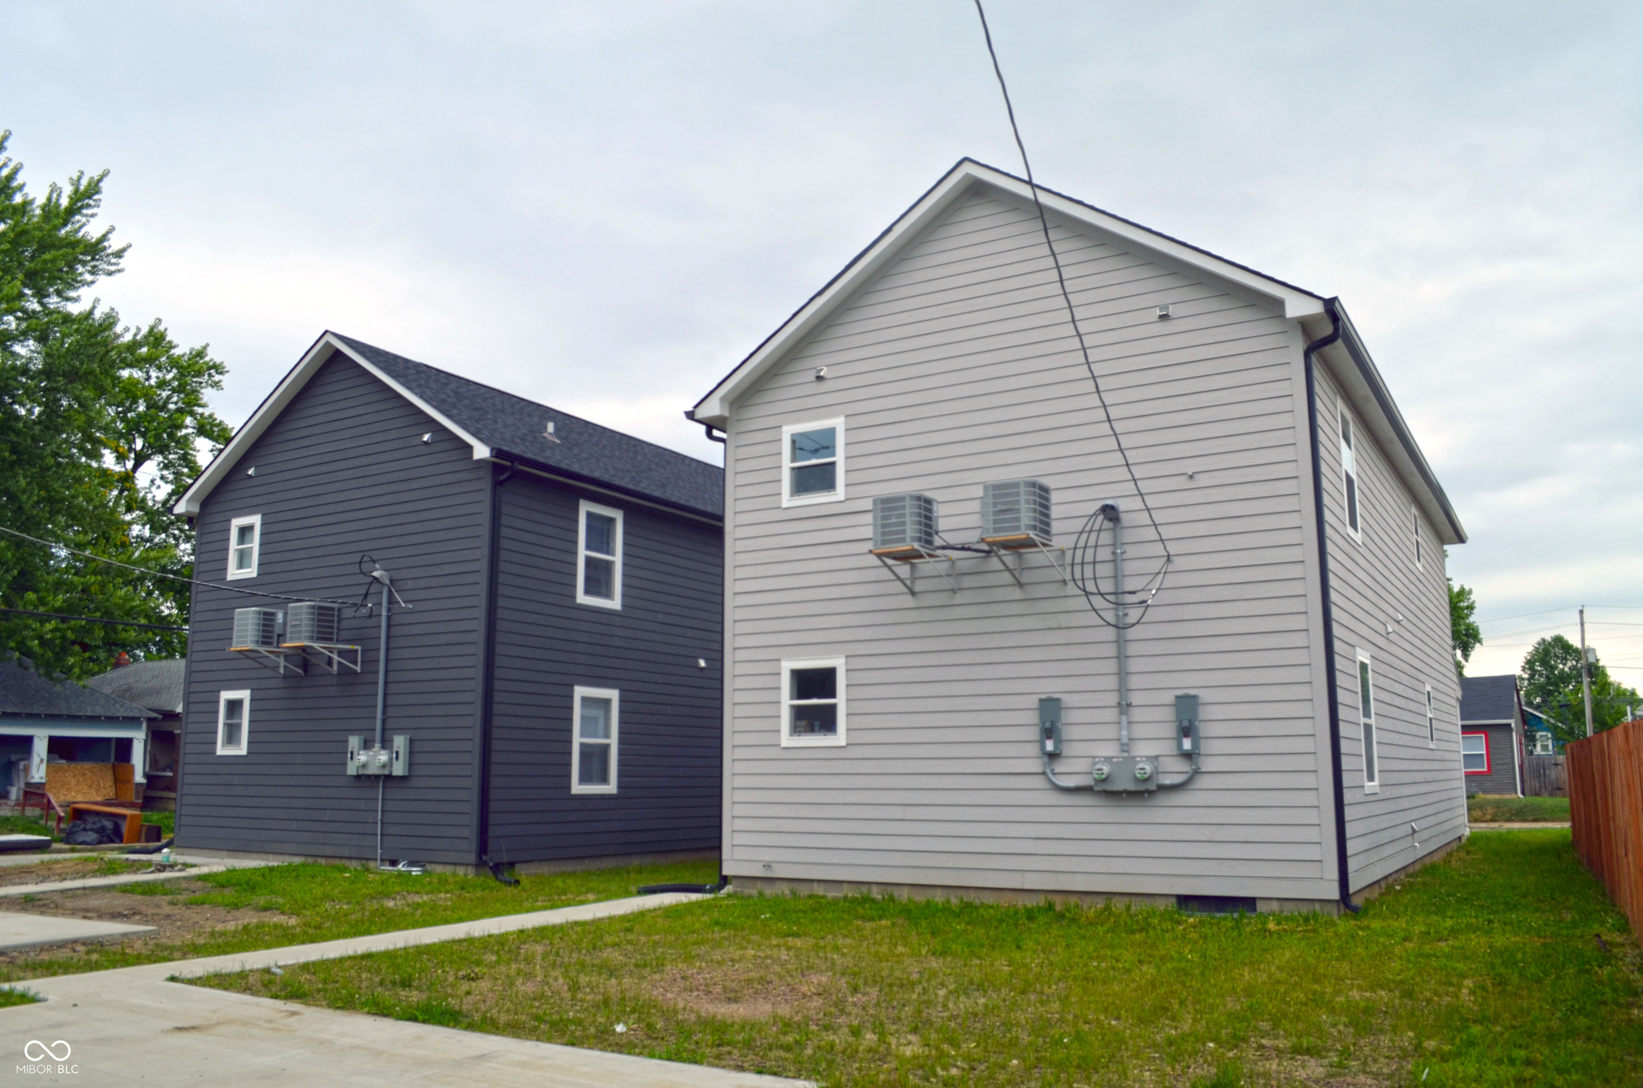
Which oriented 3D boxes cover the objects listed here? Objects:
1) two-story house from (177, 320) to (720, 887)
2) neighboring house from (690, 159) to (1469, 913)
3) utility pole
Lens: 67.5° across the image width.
[{"bbox_3d":[-4.094,1.975,27.103,8.428,8.899,16.429,-6,-12,31],"label":"two-story house"},{"bbox_3d":[6.042,0.856,21.437,8.428,8.899,16.429,-6,-12,31],"label":"neighboring house"},{"bbox_3d":[41.926,8.287,67.122,0.300,9.850,0.300,-6,-12,31],"label":"utility pole"}]

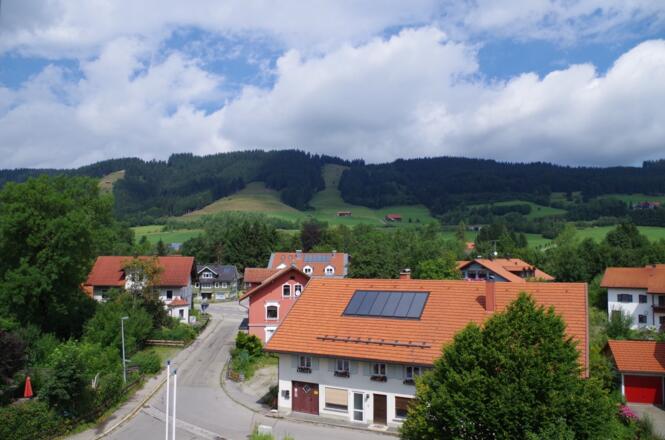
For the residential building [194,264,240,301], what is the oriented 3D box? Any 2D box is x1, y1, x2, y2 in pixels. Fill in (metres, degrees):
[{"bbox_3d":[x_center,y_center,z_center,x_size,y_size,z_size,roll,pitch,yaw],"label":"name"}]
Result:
[{"bbox_3d":[-31.406,16.683,133.000,12.200,9.200,10.500,1,-5,-3],"label":"residential building"}]

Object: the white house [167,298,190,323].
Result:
[{"bbox_3d":[-25.604,15.146,83.000,3.400,4.400,3.500,0,-5,-2],"label":"white house"}]

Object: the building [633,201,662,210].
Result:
[{"bbox_3d":[354.502,-15.530,560.000,30.000,11.000,16.000,1,-5,-5],"label":"building"}]

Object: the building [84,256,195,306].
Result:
[{"bbox_3d":[-33.193,12.159,88.800,17.200,11.100,10.000,0,-5,-1],"label":"building"}]

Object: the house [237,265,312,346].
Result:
[{"bbox_3d":[-5.238,11.616,69.500,13.200,10.500,14.500,0,-5,-2],"label":"house"}]

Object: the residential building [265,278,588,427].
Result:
[{"bbox_3d":[8.010,9.913,40.403,22.005,10.001,15.301,-2,-5,25],"label":"residential building"}]

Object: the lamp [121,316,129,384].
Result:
[{"bbox_3d":[-19.024,12.006,45.600,0.680,6.100,0.270,0,-5,0],"label":"lamp"}]

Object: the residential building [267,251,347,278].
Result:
[{"bbox_3d":[-5.337,13.884,117.000,18.000,12.400,14.000,0,-5,3],"label":"residential building"}]

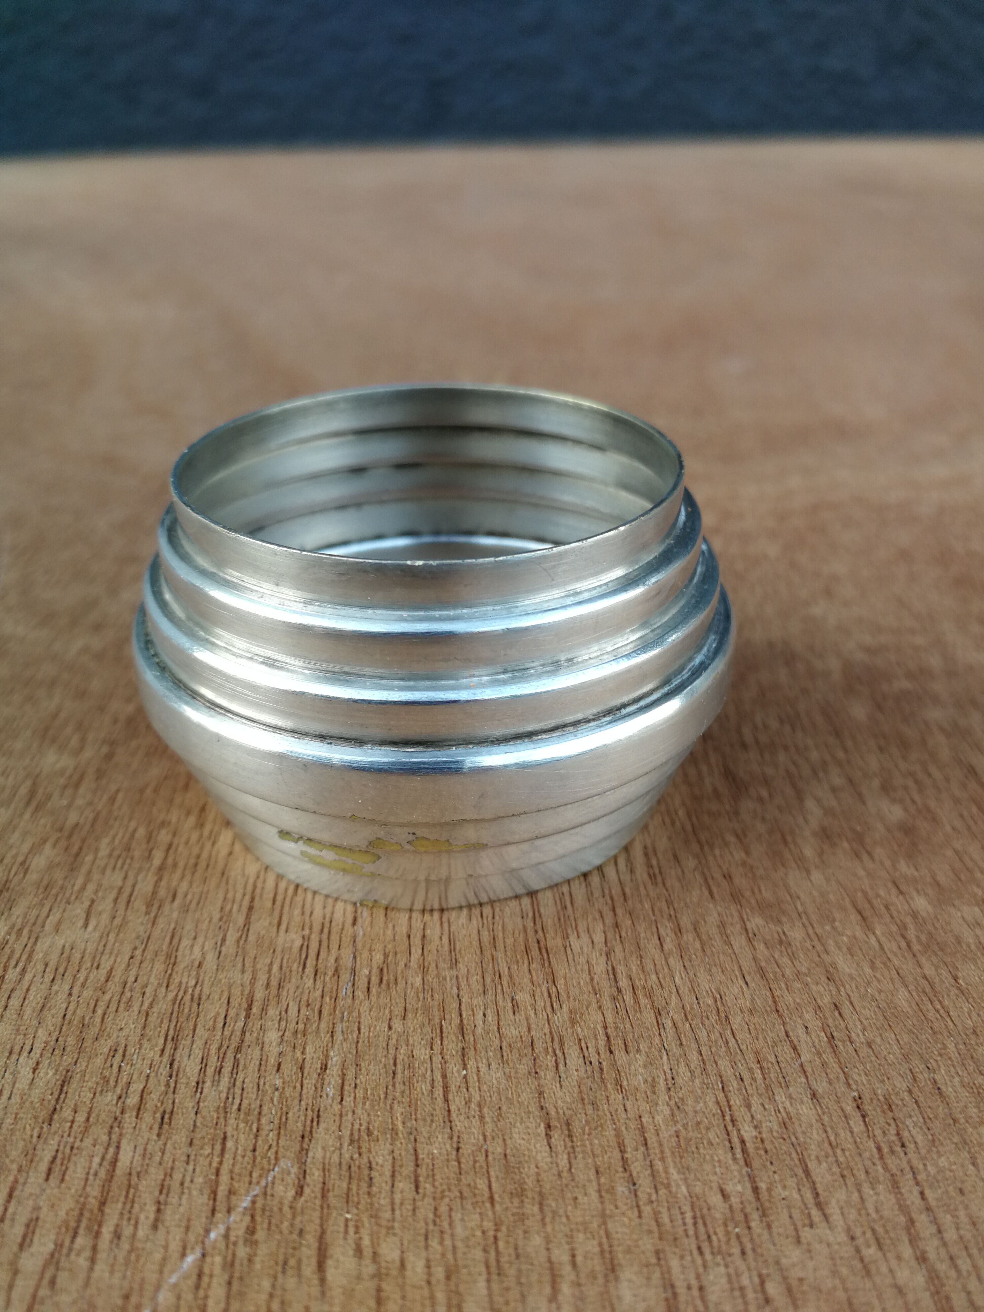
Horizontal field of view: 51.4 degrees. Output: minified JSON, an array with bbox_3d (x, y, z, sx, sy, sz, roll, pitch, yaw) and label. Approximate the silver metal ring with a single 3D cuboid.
[{"bbox_3d":[-0.006,-0.005,0.123,0.070,0.040,0.070,0,31,0],"label":"silver metal ring"}]

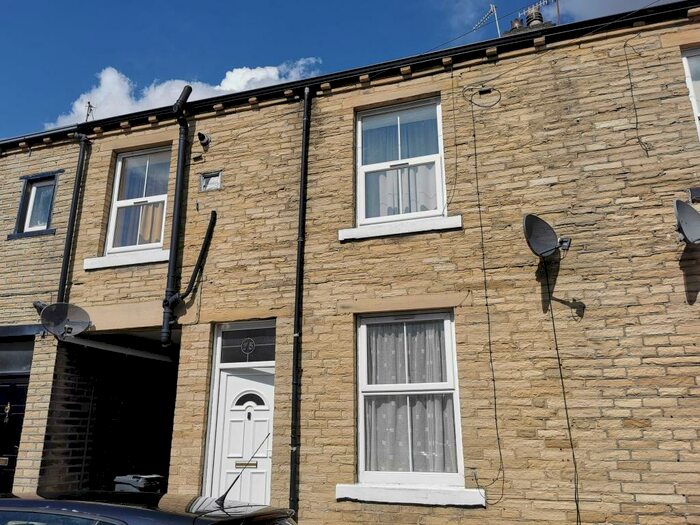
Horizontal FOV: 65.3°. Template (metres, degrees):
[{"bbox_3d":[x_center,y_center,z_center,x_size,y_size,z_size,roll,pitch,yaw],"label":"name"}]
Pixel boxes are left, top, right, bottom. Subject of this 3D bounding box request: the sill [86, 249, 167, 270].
[{"bbox_3d":[-3.163,-0.015,7.910,1.519,0.152,0.190,-5,-18,17],"label":"sill"}]

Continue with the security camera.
[{"bbox_3d":[-2.130,-1.788,7.956,0.120,0.130,0.180,-5,-18,17],"label":"security camera"}]

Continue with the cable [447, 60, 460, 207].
[{"bbox_3d":[1.263,-1.594,6.817,0.170,1.930,0.030,-5,-18,17],"label":"cable"}]

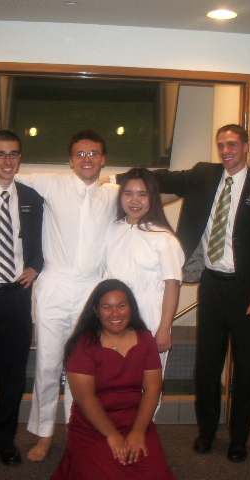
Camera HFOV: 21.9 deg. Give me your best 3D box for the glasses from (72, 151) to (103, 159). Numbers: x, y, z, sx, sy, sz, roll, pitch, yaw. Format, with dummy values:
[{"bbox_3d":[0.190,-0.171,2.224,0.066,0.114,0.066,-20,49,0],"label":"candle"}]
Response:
[{"bbox_3d":[-0.196,-0.446,3.374,0.150,0.043,0.135,-3,7,-2],"label":"glasses"}]

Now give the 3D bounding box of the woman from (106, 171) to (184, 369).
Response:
[{"bbox_3d":[0.092,0.430,3.384,0.440,1.595,0.290,3,6,17],"label":"woman"}]

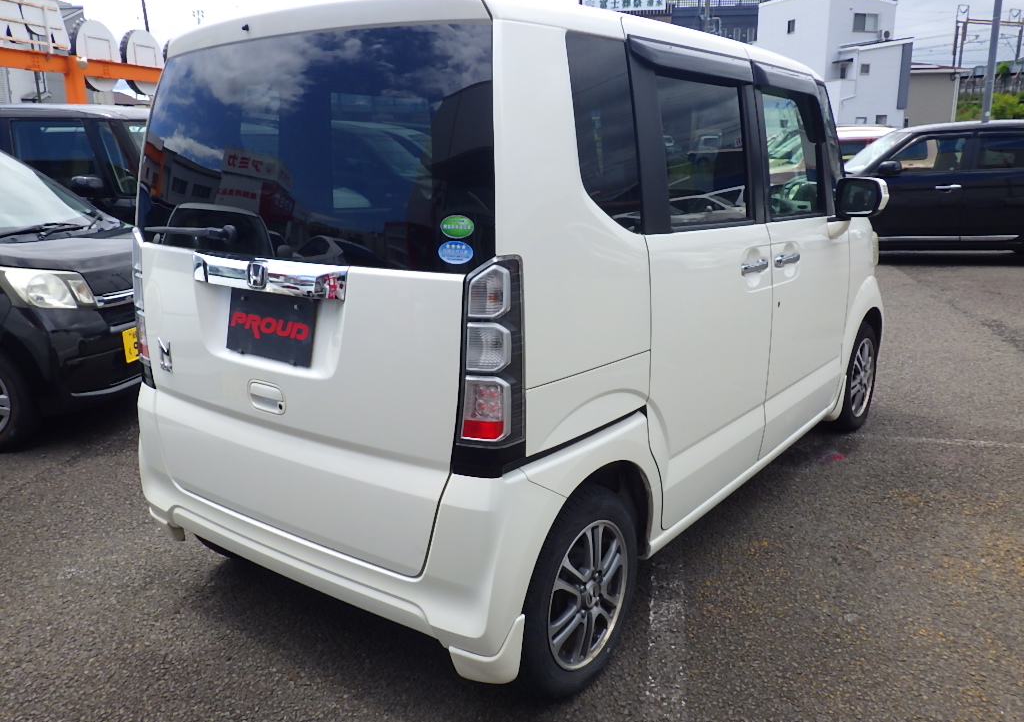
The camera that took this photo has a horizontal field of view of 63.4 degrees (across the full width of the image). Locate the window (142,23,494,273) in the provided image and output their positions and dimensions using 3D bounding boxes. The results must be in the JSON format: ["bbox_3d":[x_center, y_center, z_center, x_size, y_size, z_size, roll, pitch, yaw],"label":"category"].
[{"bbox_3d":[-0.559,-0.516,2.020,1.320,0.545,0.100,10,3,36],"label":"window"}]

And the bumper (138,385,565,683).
[{"bbox_3d":[-0.550,0.372,2.242,1.470,0.490,0.320,10,17,36],"label":"bumper"}]

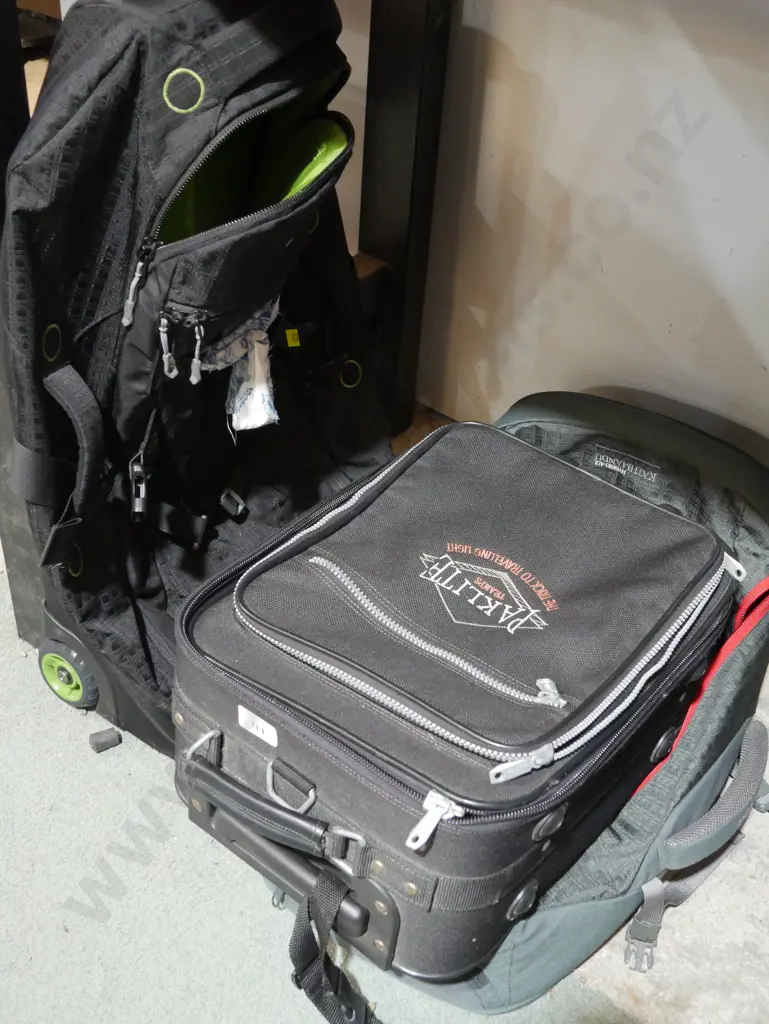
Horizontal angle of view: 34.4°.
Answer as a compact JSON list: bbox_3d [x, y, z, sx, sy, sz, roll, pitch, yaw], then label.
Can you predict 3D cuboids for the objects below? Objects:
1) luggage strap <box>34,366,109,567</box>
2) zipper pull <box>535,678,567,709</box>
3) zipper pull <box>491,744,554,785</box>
[{"bbox_3d":[-0.321,-0.047,1.275,0.065,0.220,0.060,-4,38,-12],"label":"luggage strap"},{"bbox_3d":[0.129,0.141,0.968,0.017,0.012,0.022,-24,45,-33],"label":"zipper pull"},{"bbox_3d":[0.103,0.189,0.930,0.052,0.011,0.014,-15,41,-25],"label":"zipper pull"}]

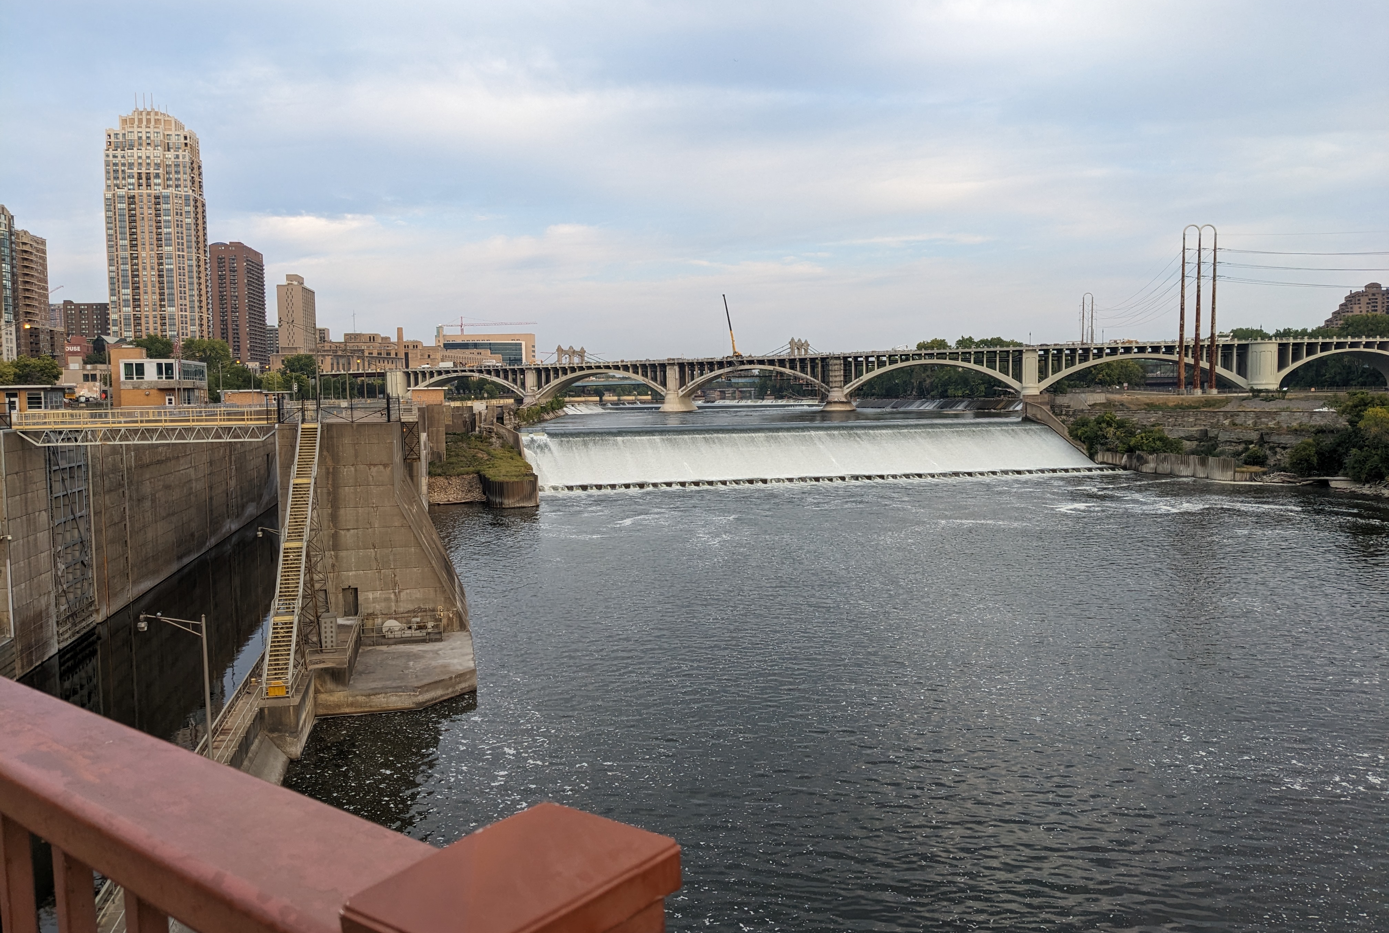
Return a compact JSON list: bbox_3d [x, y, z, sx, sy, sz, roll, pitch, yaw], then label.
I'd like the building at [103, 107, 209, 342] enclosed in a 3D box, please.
[{"bbox_3d":[-271.090,-110.230,550.250,40.000,141.700,26.000,-1,4,-11],"label":"building"}]

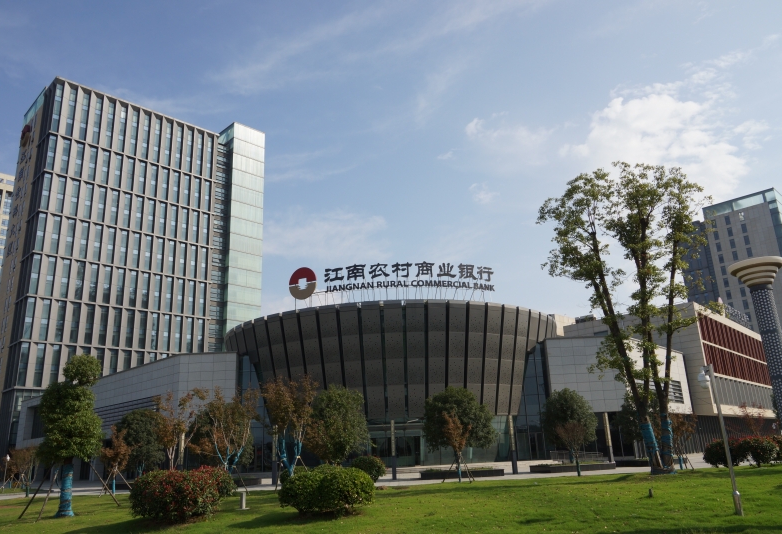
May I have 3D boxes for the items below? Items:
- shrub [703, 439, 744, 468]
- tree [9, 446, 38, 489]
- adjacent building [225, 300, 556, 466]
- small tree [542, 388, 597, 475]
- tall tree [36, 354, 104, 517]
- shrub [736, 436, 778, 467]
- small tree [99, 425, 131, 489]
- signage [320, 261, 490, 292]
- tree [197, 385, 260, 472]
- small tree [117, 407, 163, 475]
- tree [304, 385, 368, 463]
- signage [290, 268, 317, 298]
[{"bbox_3d":[18.499,10.373,33.494,2.232,1.550,2.232,-3,-17,0],"label":"shrub"},{"bbox_3d":[-29.871,16.320,48.785,2.276,3.320,2.276,-3,-17,0],"label":"tree"},{"bbox_3d":[0.146,15.625,71.201,39.455,14.612,38.000,-3,-17,0],"label":"adjacent building"},{"bbox_3d":[12.360,11.000,41.561,3.878,5.090,3.878,-3,-17,0],"label":"small tree"},{"bbox_3d":[-11.640,5.992,21.730,2.281,5.650,2.281,-3,-17,0],"label":"tall tree"},{"bbox_3d":[19.497,9.863,32.016,2.240,1.580,2.240,-3,-17,0],"label":"shrub"},{"bbox_3d":[-16.920,11.733,36.729,1.897,4.050,1.897,-3,-17,0],"label":"small tree"},{"bbox_3d":[2.123,1.001,58.302,17.066,2.550,2.417,0,-17,-8],"label":"signage"},{"bbox_3d":[-9.586,9.956,35.189,3.635,5.810,3.635,-3,-17,0],"label":"tree"},{"bbox_3d":[-18.914,13.431,45.319,3.473,5.360,3.473,-3,-17,0],"label":"small tree"},{"bbox_3d":[-3.807,11.531,42.715,4.412,6.260,4.412,-3,-17,0],"label":"tree"},{"bbox_3d":[-8.486,1.665,58.991,3.200,3.200,0.450,-11,-19,25],"label":"signage"}]

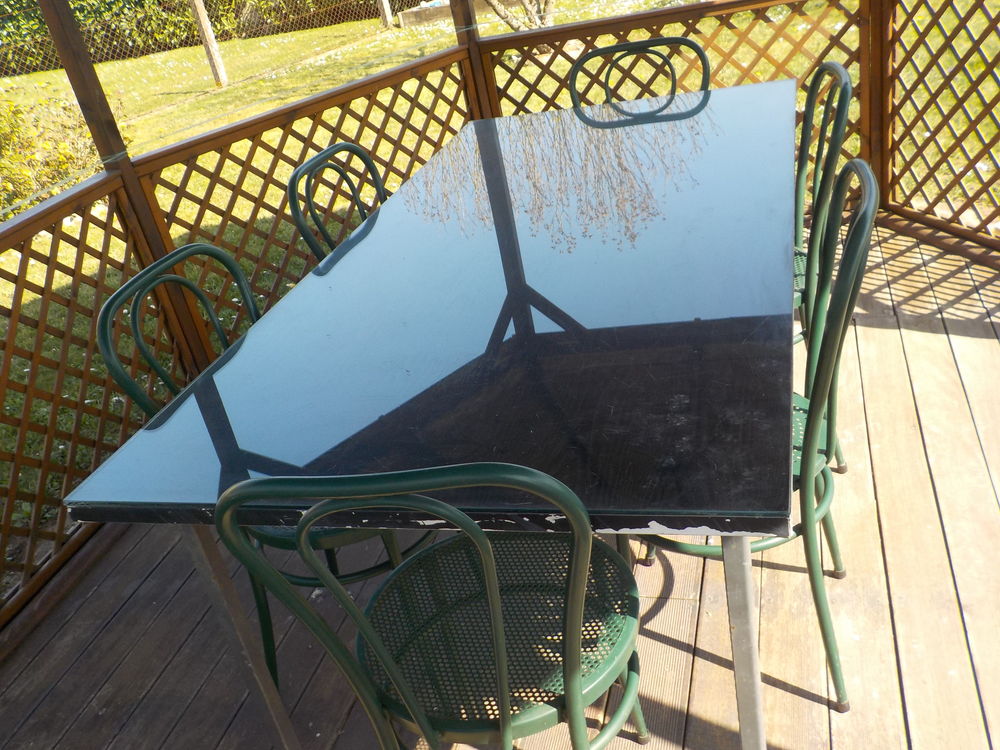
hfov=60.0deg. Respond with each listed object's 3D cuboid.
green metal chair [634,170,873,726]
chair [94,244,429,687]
[{"bbox_3d":[0.393,0.113,1.480,0.464,0.888,0.412,-1,31,21],"label":"green metal chair"},{"bbox_3d":[-0.335,0.184,1.664,0.464,0.888,0.412,-3,30,19],"label":"chair"}]

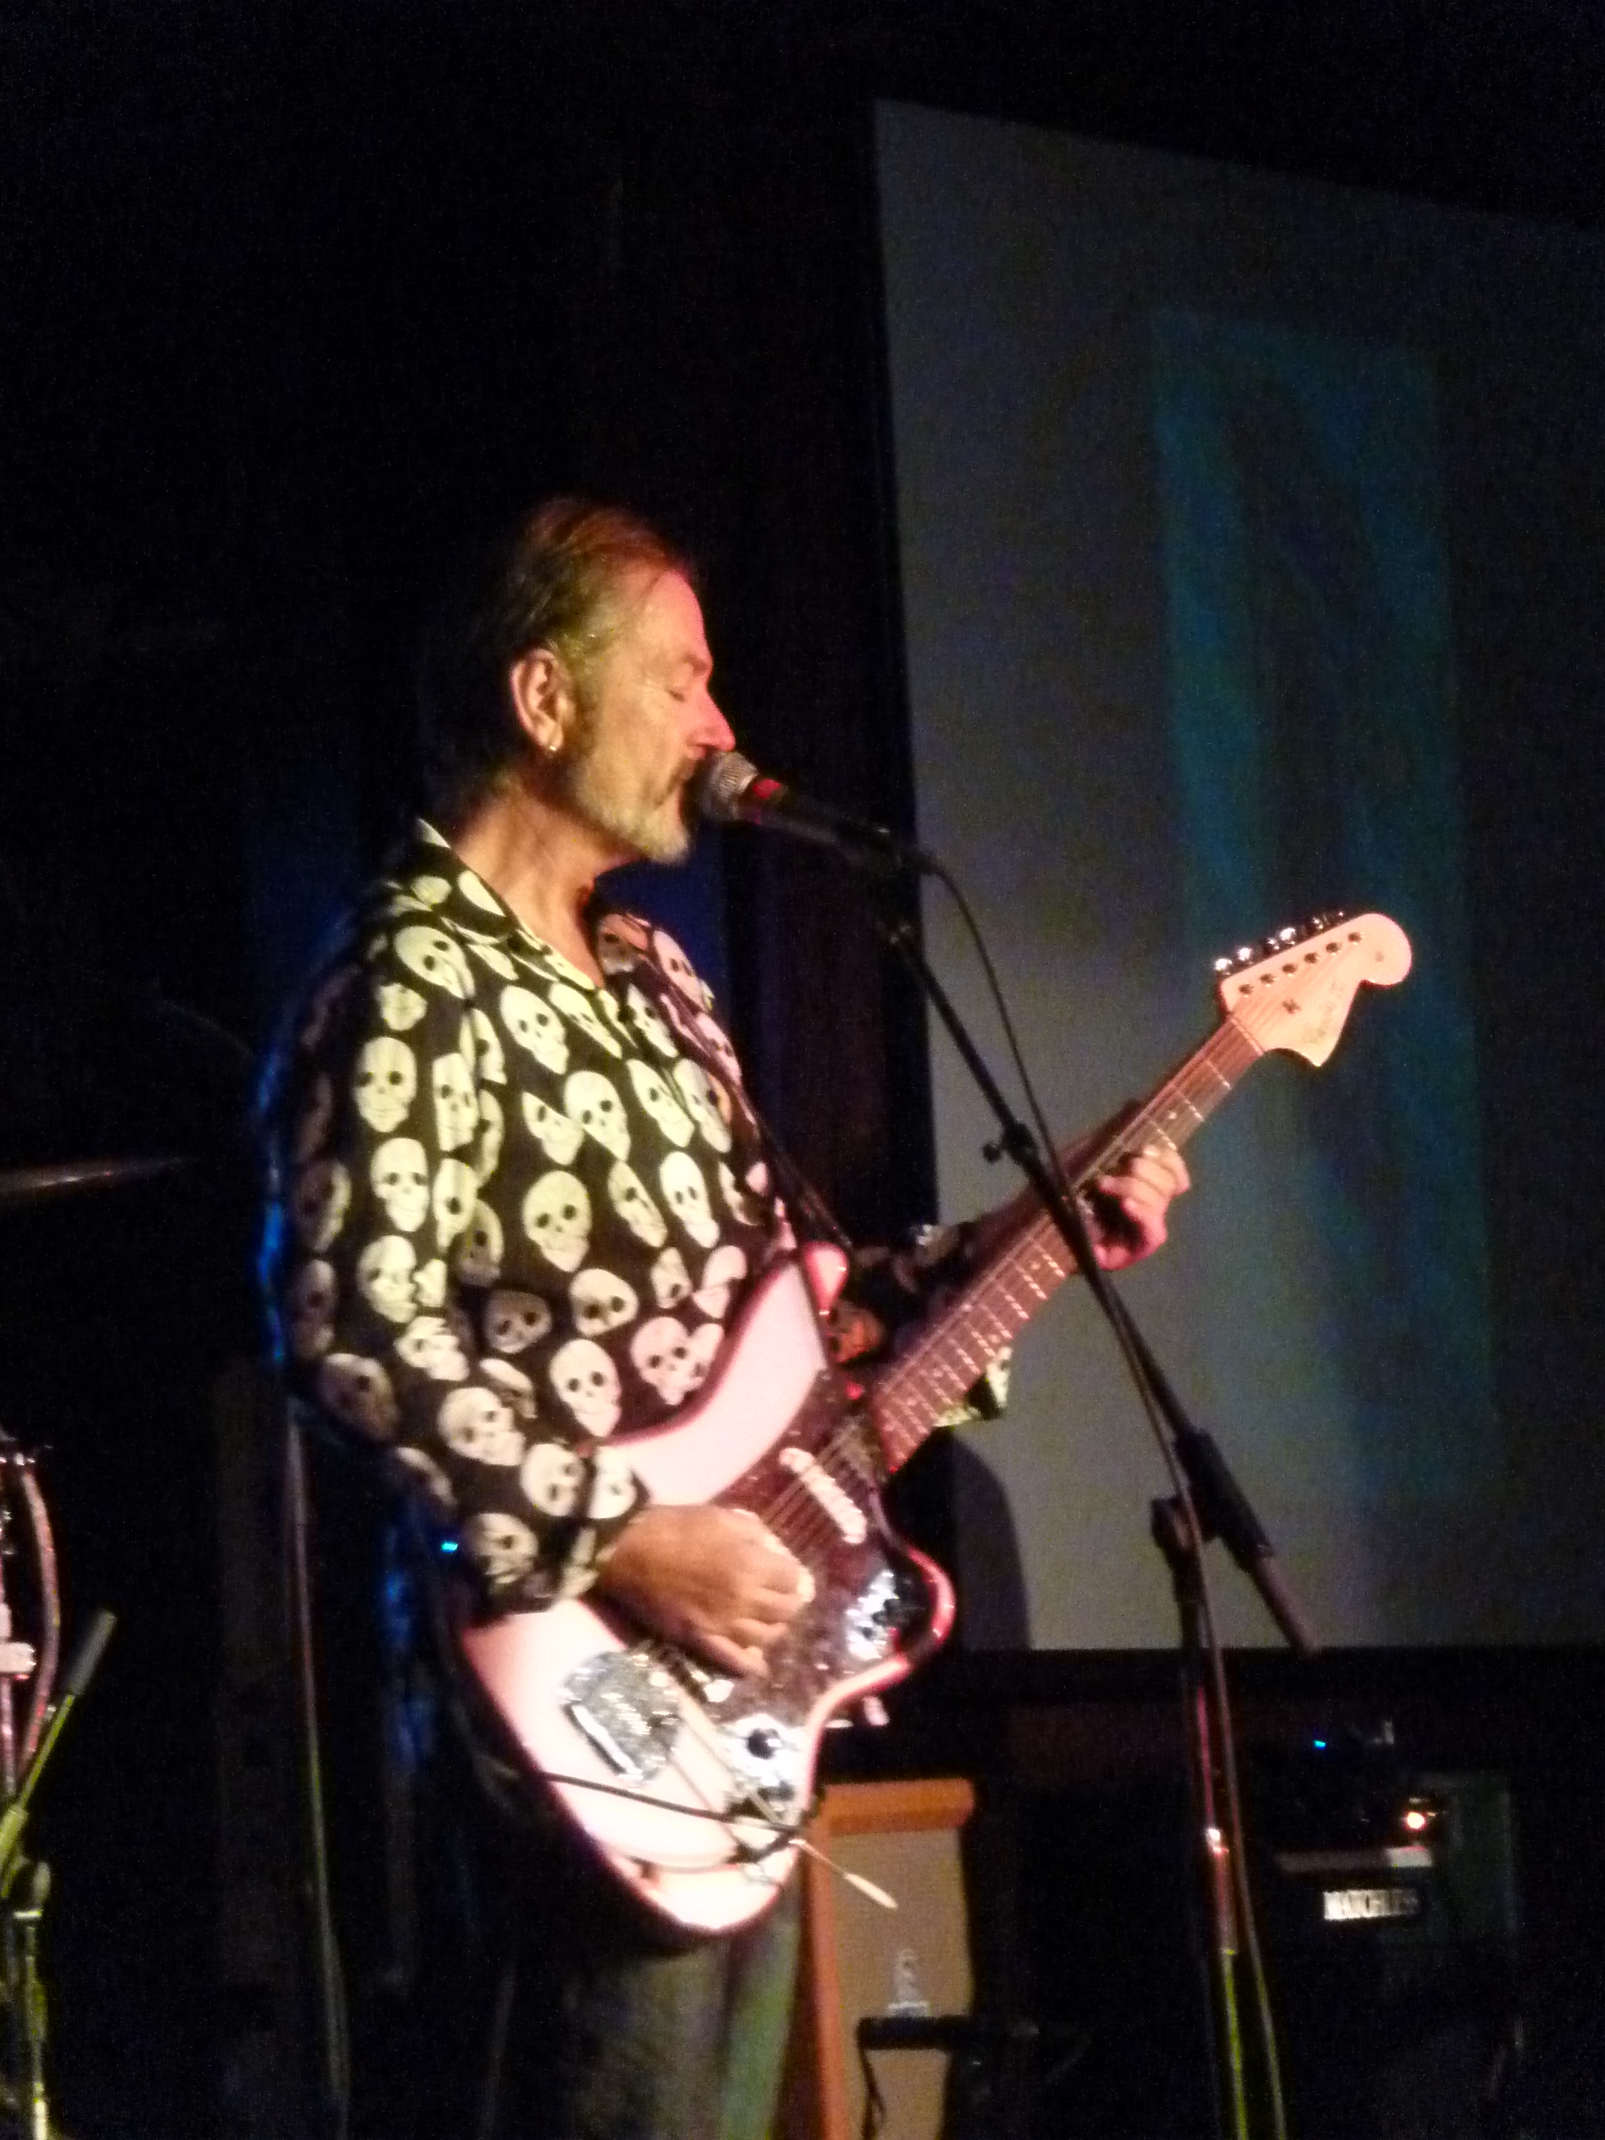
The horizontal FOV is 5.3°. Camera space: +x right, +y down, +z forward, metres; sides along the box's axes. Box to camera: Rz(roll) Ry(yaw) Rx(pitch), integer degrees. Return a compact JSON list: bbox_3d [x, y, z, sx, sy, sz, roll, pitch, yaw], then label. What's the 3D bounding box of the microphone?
[{"bbox_3d":[0.005,-0.178,12.150,0.178,0.051,0.051,23,7,20],"label":"microphone"}]

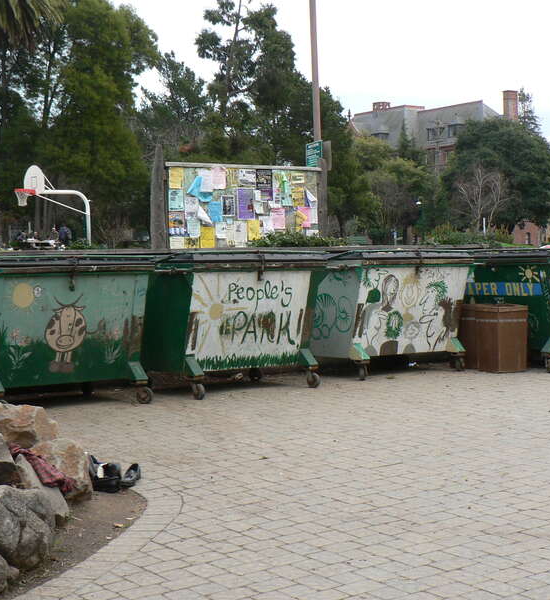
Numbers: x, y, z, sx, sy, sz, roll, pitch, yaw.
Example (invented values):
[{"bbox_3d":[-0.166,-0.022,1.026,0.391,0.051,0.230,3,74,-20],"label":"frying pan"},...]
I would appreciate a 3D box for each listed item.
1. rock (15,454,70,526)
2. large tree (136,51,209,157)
[{"bbox_3d":[-1.450,1.182,7.350,0.370,0.390,0.420,-1,3,0],"label":"rock"},{"bbox_3d":[-6.523,-9.641,75.000,5.500,13.000,5.500,-1,3,0],"label":"large tree"}]

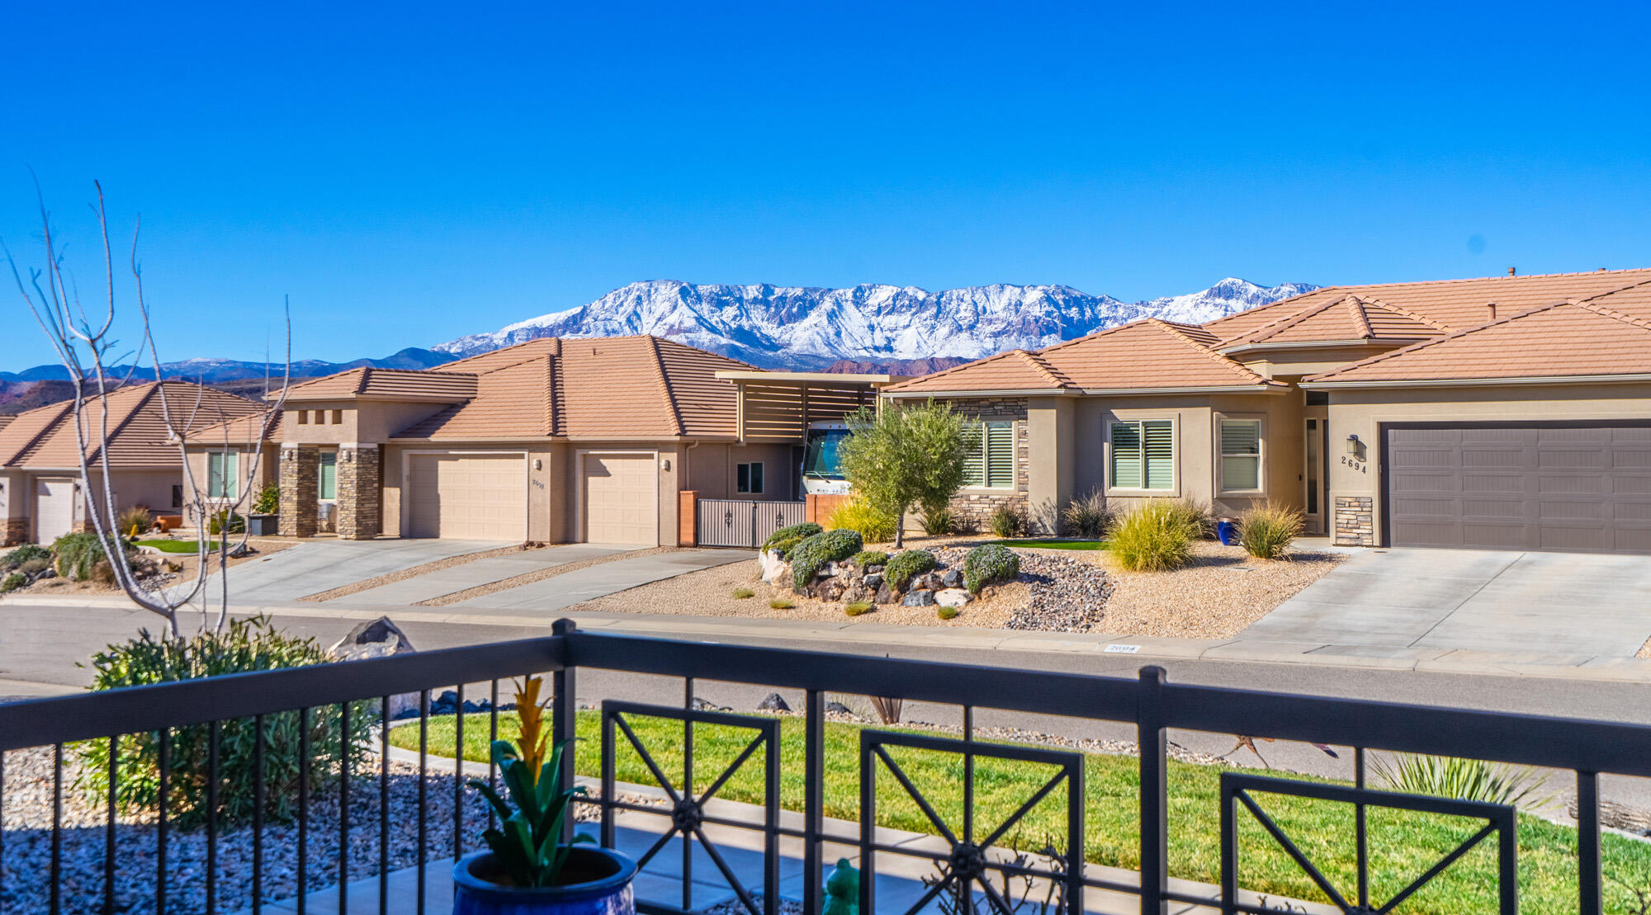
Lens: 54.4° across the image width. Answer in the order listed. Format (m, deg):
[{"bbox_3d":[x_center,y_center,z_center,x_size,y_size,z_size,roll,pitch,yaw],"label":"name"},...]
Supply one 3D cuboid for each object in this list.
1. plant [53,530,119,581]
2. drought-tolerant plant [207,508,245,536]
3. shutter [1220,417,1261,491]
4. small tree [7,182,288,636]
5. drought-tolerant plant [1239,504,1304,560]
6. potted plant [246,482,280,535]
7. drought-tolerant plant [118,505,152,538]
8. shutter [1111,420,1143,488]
[{"bbox_3d":[-19.588,2.631,42.500,1.780,1.350,1.600,0,0,-25],"label":"plant"},{"bbox_3d":[-18.943,2.022,50.800,1.180,0.880,1.150,0,-1,36],"label":"drought-tolerant plant"},{"bbox_3d":[8.914,-0.042,34.500,0.930,1.570,0.090,0,0,-9],"label":"shutter"},{"bbox_3d":[-4.012,0.100,9.500,1.650,3.500,1.600,0,0,0],"label":"small tree"},{"bbox_3d":[8.704,1.459,31.300,1.280,1.100,1.220,0,-1,36],"label":"drought-tolerant plant"},{"bbox_3d":[-16.955,1.579,48.500,0.740,1.580,0.740,0,0,34],"label":"potted plant"},{"bbox_3d":[-22.723,2.101,52.800,1.180,1.050,1.120,0,-1,36],"label":"drought-tolerant plant"},{"bbox_3d":[6.666,-0.057,35.600,0.770,1.480,0.080,0,-1,36],"label":"shutter"}]

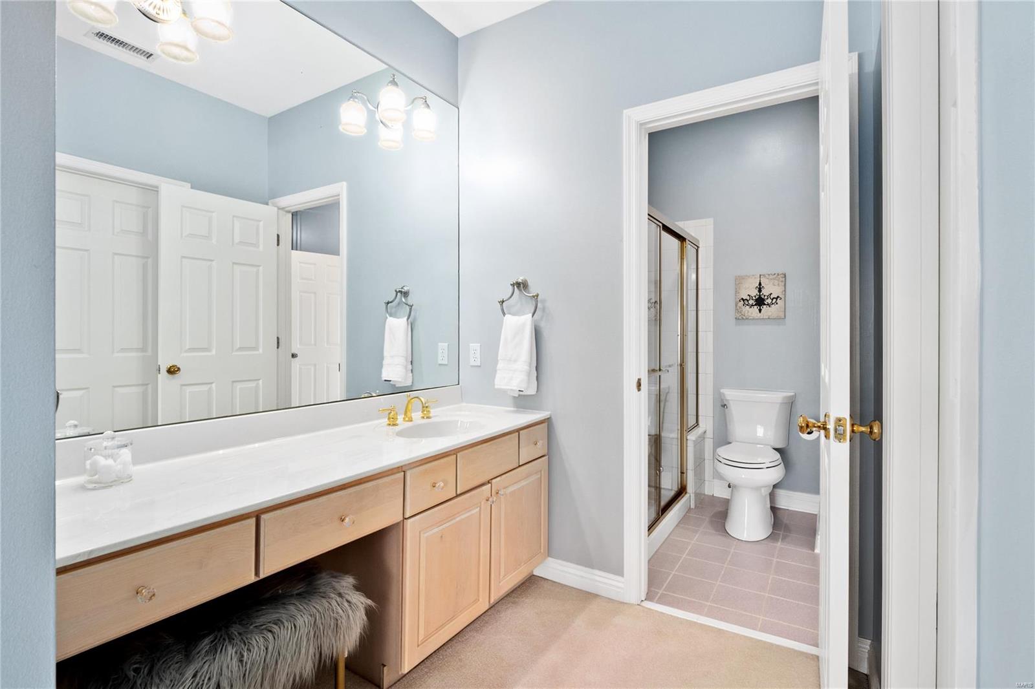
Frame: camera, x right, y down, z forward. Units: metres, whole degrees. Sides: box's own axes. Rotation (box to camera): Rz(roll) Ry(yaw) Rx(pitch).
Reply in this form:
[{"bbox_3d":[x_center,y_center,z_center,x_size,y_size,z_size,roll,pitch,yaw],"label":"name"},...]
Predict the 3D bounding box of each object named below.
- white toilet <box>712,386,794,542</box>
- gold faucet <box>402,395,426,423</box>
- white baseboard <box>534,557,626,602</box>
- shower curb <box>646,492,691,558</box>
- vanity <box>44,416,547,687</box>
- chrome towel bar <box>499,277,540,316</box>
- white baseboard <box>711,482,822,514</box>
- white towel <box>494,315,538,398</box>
[{"bbox_3d":[1.471,0.714,2.858,0.438,0.786,0.732,0,0,32],"label":"white toilet"},{"bbox_3d":[-0.436,0.269,1.947,0.129,0.116,0.045,0,0,32],"label":"gold faucet"},{"bbox_3d":[0.270,1.056,2.093,0.448,0.105,0.018,0,0,32],"label":"white baseboard"},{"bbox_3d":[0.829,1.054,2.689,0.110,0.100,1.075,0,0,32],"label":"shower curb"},{"bbox_3d":[-0.551,0.732,1.552,0.543,0.762,1.792,0,0,32],"label":"vanity"},{"bbox_3d":[0.013,-0.228,2.201,0.204,0.184,0.080,0,0,32],"label":"chrome towel bar"},{"bbox_3d":[1.685,1.045,3.166,0.657,0.115,0.018,0,0,32],"label":"white baseboard"},{"bbox_3d":[-0.012,0.050,2.201,0.214,0.393,0.090,0,0,32],"label":"white towel"}]

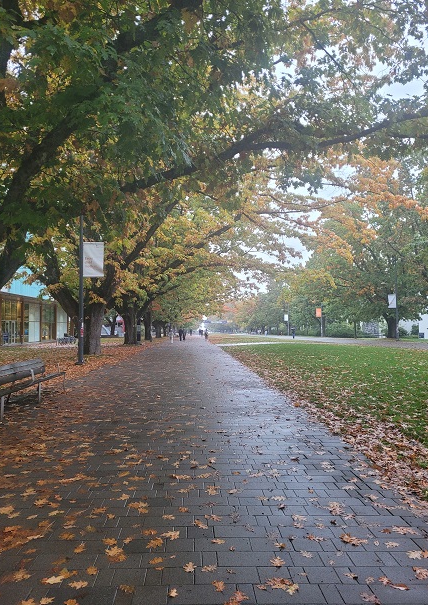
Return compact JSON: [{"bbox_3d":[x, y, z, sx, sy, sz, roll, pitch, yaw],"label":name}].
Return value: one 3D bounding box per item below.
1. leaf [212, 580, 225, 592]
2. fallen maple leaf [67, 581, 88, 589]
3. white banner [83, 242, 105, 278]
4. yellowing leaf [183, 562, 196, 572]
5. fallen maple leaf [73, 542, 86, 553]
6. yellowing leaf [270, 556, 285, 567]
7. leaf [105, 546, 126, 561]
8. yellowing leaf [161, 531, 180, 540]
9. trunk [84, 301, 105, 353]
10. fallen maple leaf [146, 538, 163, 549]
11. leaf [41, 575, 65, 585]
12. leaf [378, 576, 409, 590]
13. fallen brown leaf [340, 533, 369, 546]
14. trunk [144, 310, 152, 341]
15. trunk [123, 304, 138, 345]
[{"bbox_3d":[0.027,1.687,2.706,0.080,0.020,0.108,0,-3,-6],"label":"leaf"},{"bbox_3d":[-0.851,1.755,2.826,0.118,0.025,0.089,0,-3,0],"label":"fallen maple leaf"},{"bbox_3d":[-5.254,-1.861,19.900,0.920,1.520,0.030,0,-3,-2],"label":"white banner"},{"bbox_3d":[-0.155,1.699,2.918,0.085,0.020,0.115,0,-3,0],"label":"yellowing leaf"},{"bbox_3d":[-0.933,1.714,3.170,0.080,0.020,0.135,0,-3,0],"label":"fallen maple leaf"},{"bbox_3d":[0.418,1.704,2.993,0.095,0.020,0.118,0,-3,0],"label":"yellowing leaf"},{"bbox_3d":[-0.699,1.778,3.214,0.133,0.025,0.218,1,-4,-21],"label":"leaf"},{"bbox_3d":[-0.333,1.794,3.496,0.139,0.025,0.133,0,-3,0],"label":"yellowing leaf"},{"bbox_3d":[-7.233,1.550,27.100,1.420,3.120,1.420,0,-3,-2],"label":"trunk"},{"bbox_3d":[-0.433,1.787,3.378,0.118,0.025,0.147,0,-3,0],"label":"fallen maple leaf"},{"bbox_3d":[-1.026,1.758,2.886,0.149,0.025,0.096,0,-3,0],"label":"leaf"},{"bbox_3d":[1.114,1.750,2.824,0.184,0.035,0.087,-3,-4,42],"label":"leaf"},{"bbox_3d":[1.012,1.716,3.293,0.215,0.030,0.135,-2,-4,27],"label":"fallen brown leaf"},{"bbox_3d":[-8.783,3.051,60.300,1.050,3.980,1.050,0,-3,-2],"label":"trunk"},{"bbox_3d":[-7.992,2.125,43.500,1.250,3.820,1.250,0,-3,-2],"label":"trunk"}]

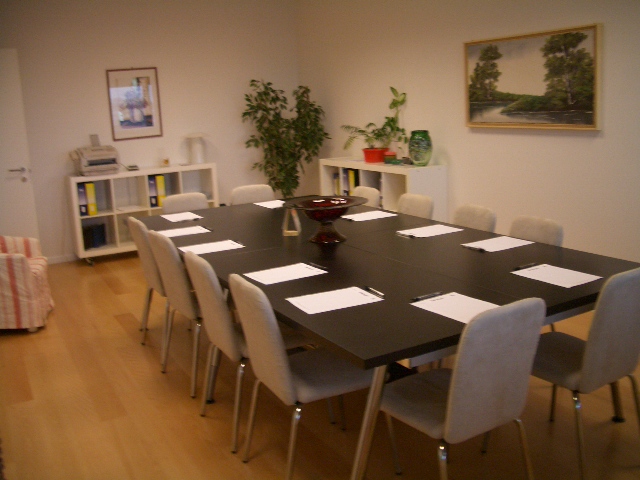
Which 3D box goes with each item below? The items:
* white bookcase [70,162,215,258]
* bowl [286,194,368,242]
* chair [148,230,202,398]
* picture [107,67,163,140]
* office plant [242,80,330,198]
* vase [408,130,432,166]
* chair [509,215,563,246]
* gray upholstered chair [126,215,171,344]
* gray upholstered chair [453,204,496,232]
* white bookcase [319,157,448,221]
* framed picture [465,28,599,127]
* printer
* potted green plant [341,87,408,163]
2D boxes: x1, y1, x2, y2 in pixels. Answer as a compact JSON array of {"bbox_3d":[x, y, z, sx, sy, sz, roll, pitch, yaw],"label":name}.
[{"bbox_3d":[-1.831,-0.339,6.788,1.490,0.800,0.390,-10,14,-30],"label":"white bookcase"},{"bbox_3d":[0.038,-0.103,3.617,0.470,0.216,0.470,-3,12,1],"label":"bowl"},{"bbox_3d":[-0.592,0.347,3.595,0.530,0.840,0.440,-11,14,-32],"label":"chair"},{"bbox_3d":[-1.935,-1.427,6.797,0.520,0.725,0.030,-9,14,-29],"label":"picture"},{"bbox_3d":[-0.357,-0.840,6.996,0.880,1.740,0.880,-3,12,1],"label":"office plant"},{"bbox_3d":[0.856,-0.776,5.472,0.200,0.305,0.200,-3,12,1],"label":"vase"},{"bbox_3d":[0.928,0.317,3.368,0.530,0.840,0.440,-9,14,-29],"label":"chair"},{"bbox_3d":[-0.847,0.265,4.048,0.530,0.840,0.440,-9,14,-29],"label":"gray upholstered chair"},{"bbox_3d":[0.668,0.256,3.639,0.520,0.840,0.430,-9,14,-29],"label":"gray upholstered chair"},{"bbox_3d":[0.554,-0.319,6.067,0.390,0.810,1.490,-9,13,-27],"label":"white bookcase"},{"bbox_3d":[1.482,-1.139,4.664,0.045,0.655,1.210,-9,14,-29],"label":"framed picture"},{"bbox_3d":[-2.236,-0.793,6.437,0.420,0.270,0.350,-10,14,-30],"label":"printer"},{"bbox_3d":[0.499,-1.052,5.941,0.400,0.680,0.560,-9,13,-27],"label":"potted green plant"}]

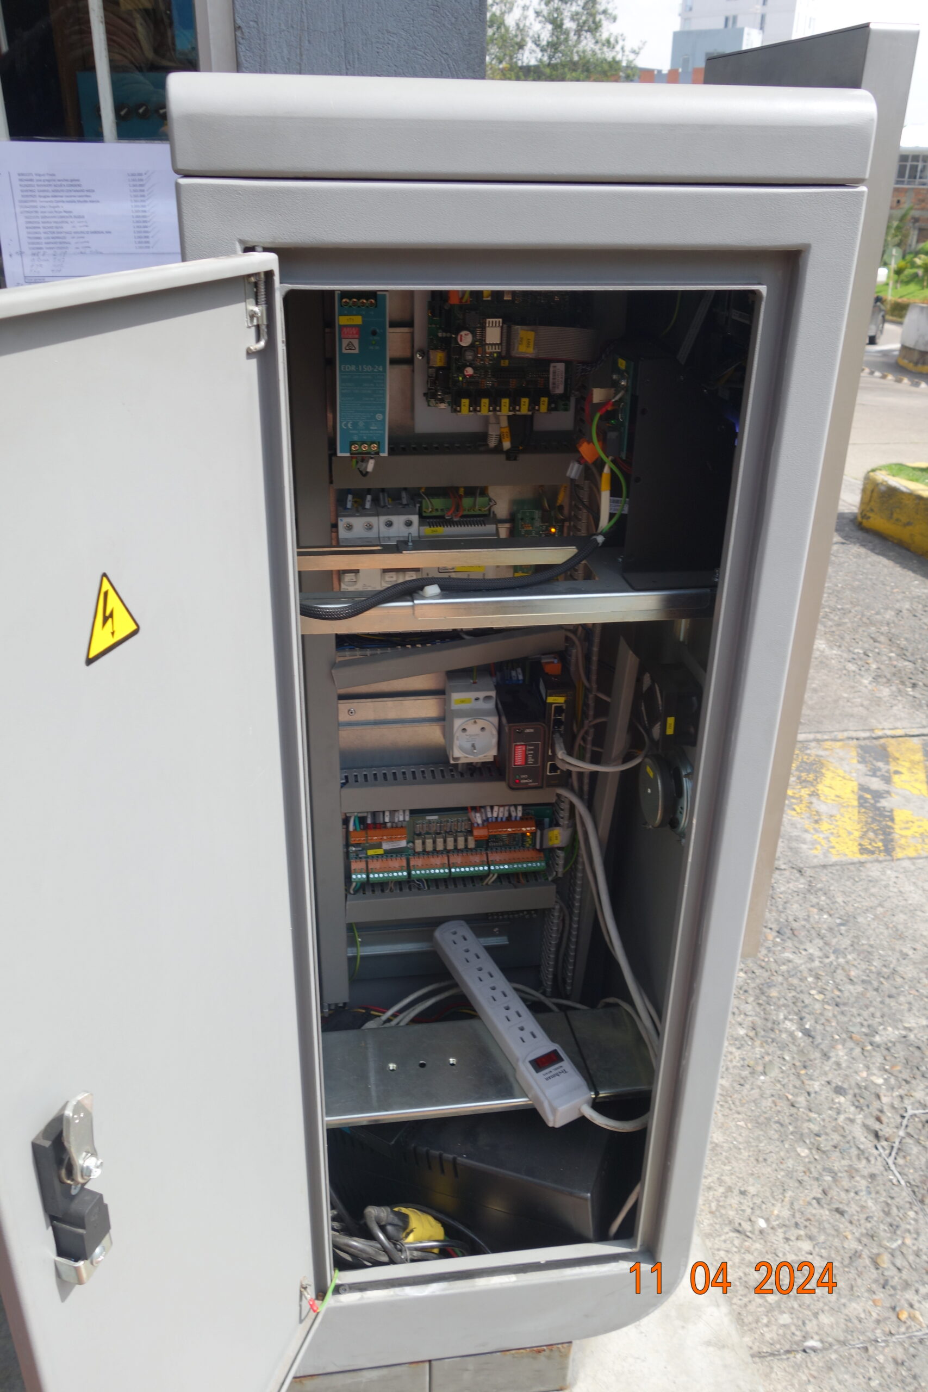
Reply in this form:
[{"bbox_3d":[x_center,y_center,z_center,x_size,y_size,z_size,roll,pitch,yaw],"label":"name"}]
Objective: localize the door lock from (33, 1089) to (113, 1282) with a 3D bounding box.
[{"bbox_3d":[-0.203,0.257,0.573,0.030,0.128,0.027,10,28,17],"label":"door lock"}]

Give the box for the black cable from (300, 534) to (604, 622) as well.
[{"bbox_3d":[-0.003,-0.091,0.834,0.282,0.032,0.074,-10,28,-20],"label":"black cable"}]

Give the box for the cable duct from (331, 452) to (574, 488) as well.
[{"bbox_3d":[-0.011,-0.210,0.974,0.213,0.027,0.060,-2,27,-7],"label":"cable duct"}]

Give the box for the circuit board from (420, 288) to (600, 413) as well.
[{"bbox_3d":[0.033,-0.303,0.924,0.132,0.120,0.050,-2,27,-7],"label":"circuit board"}]

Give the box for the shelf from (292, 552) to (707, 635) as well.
[{"bbox_3d":[0.017,-0.094,0.875,0.358,0.026,0.146,-2,27,-7],"label":"shelf"}]

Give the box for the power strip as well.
[{"bbox_3d":[0.042,0.325,1.105,0.047,0.026,0.249,-15,40,-25],"label":"power strip"}]

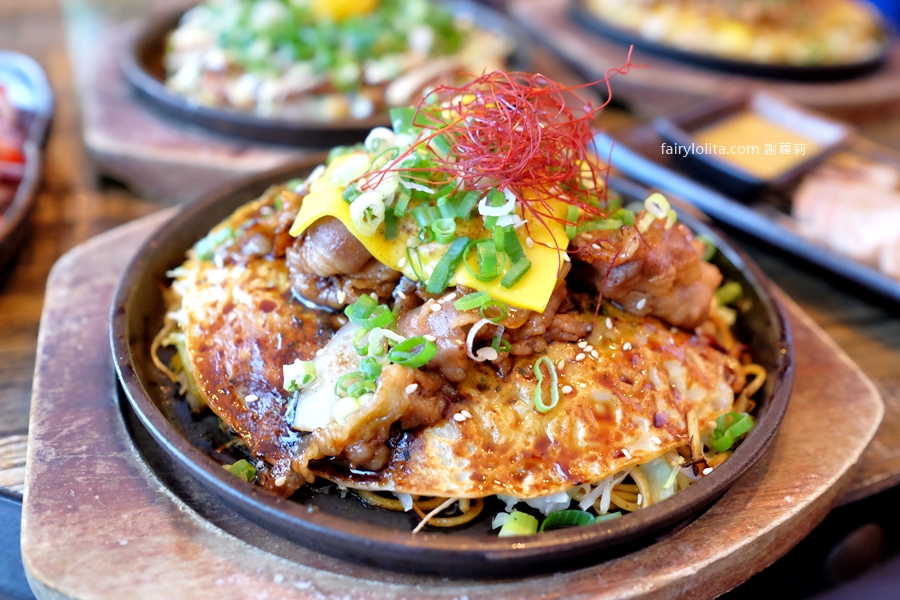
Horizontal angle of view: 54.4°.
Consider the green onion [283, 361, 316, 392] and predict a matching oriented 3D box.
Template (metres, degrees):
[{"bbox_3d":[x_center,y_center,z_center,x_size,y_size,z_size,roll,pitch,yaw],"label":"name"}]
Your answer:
[{"bbox_3d":[-0.040,0.021,0.235,0.009,0.005,0.008,4,42,0],"label":"green onion"}]

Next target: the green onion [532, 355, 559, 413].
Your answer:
[{"bbox_3d":[0.027,0.024,0.249,0.007,0.003,0.015,-1,70,-15],"label":"green onion"}]

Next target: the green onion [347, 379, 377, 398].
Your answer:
[{"bbox_3d":[-0.023,0.023,0.228,0.008,0.007,0.003,3,27,5],"label":"green onion"}]

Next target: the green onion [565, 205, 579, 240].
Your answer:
[{"bbox_3d":[0.041,-0.026,0.292,0.004,0.011,0.006,4,50,0],"label":"green onion"}]

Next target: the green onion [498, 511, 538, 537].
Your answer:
[{"bbox_3d":[0.018,0.059,0.229,0.010,0.005,0.007,3,35,-2],"label":"green onion"}]

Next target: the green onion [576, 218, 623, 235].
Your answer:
[{"bbox_3d":[0.046,-0.022,0.267,0.013,0.003,0.004,1,36,-5],"label":"green onion"}]

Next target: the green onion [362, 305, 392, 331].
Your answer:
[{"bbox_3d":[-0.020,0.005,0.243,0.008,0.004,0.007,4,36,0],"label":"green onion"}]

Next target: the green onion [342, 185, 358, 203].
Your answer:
[{"bbox_3d":[-0.030,-0.032,0.265,0.005,0.003,0.005,4,42,0],"label":"green onion"}]

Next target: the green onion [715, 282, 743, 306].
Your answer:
[{"bbox_3d":[0.096,-0.002,0.300,0.005,0.005,0.010,28,41,29],"label":"green onion"}]

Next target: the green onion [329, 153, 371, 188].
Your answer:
[{"bbox_3d":[-0.032,-0.041,0.275,0.013,0.004,0.008,-23,47,1],"label":"green onion"}]

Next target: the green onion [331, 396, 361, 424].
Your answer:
[{"bbox_3d":[-0.027,0.029,0.226,0.008,0.004,0.007,4,36,0],"label":"green onion"}]

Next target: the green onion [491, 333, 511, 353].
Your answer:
[{"bbox_3d":[0.014,0.012,0.250,0.005,0.005,0.004,4,55,0],"label":"green onion"}]

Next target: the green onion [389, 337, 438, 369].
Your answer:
[{"bbox_3d":[-0.010,0.014,0.234,0.012,0.003,0.009,-25,32,-3],"label":"green onion"}]

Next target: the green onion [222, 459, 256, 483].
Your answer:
[{"bbox_3d":[-0.057,0.046,0.237,0.009,0.005,0.006,19,37,20],"label":"green onion"}]

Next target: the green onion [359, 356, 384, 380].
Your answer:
[{"bbox_3d":[-0.022,0.019,0.242,0.006,0.005,0.006,1,49,3],"label":"green onion"}]

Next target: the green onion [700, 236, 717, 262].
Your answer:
[{"bbox_3d":[0.095,-0.018,0.321,0.006,0.008,0.006,4,35,0],"label":"green onion"}]

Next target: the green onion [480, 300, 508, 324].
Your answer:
[{"bbox_3d":[0.012,0.003,0.240,0.008,0.002,0.007,-2,45,2],"label":"green onion"}]

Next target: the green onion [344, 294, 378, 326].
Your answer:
[{"bbox_3d":[-0.025,0.003,0.244,0.009,0.005,0.008,4,36,0],"label":"green onion"}]

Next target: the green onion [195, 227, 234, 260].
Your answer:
[{"bbox_3d":[-0.080,-0.019,0.299,0.007,0.005,0.013,15,38,31],"label":"green onion"}]

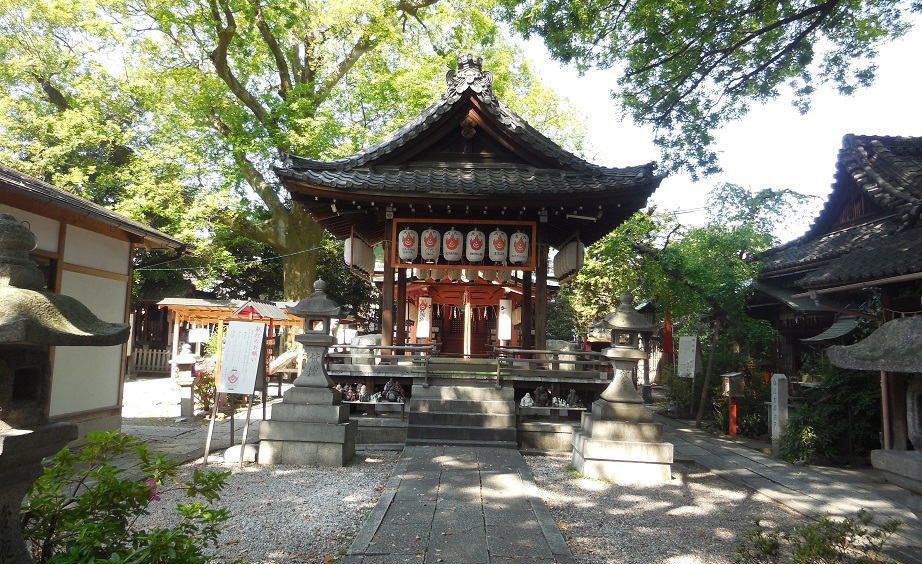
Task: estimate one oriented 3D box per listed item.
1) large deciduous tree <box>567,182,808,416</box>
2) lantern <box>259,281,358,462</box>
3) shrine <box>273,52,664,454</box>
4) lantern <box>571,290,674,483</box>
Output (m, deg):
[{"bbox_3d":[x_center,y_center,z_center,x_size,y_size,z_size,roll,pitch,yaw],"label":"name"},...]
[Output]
[{"bbox_3d":[5.099,0.460,15.187,5.300,5.300,4.600,1,-6,1],"label":"large deciduous tree"},{"bbox_3d":[-2.021,1.194,9.174,1.080,2.443,1.050,1,-6,1],"label":"lantern"},{"bbox_3d":[0.113,-0.519,13.768,6.400,6.850,6.300,1,-6,1],"label":"shrine"},{"bbox_3d":[2.064,1.284,8.739,1.060,2.357,1.050,1,-6,1],"label":"lantern"}]

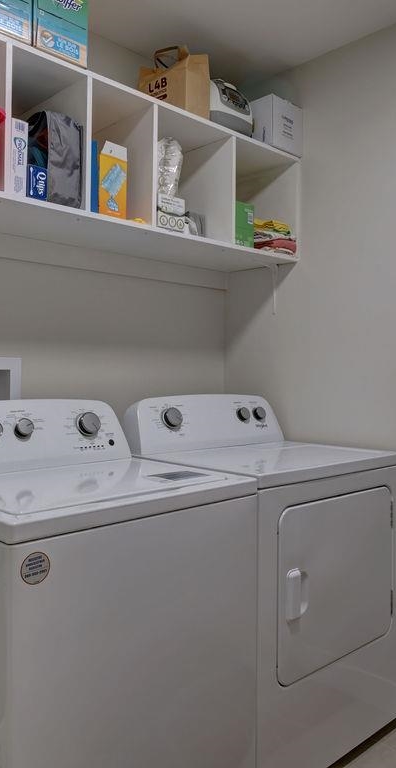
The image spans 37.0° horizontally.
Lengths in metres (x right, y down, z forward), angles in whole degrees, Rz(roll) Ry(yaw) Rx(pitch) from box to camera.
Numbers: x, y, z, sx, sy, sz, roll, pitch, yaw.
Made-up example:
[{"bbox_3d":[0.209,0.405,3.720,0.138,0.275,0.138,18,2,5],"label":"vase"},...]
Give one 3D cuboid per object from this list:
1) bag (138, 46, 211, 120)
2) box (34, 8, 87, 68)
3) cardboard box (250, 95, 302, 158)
[{"bbox_3d":[-0.080,-1.019,2.048,0.210,0.265,0.125,1,1,38],"label":"bag"},{"bbox_3d":[-0.463,-0.933,1.689,0.162,0.106,0.270,-1,1,-44],"label":"box"},{"bbox_3d":[0.281,-0.990,2.349,0.174,0.198,0.180,-1,1,-44],"label":"cardboard box"}]

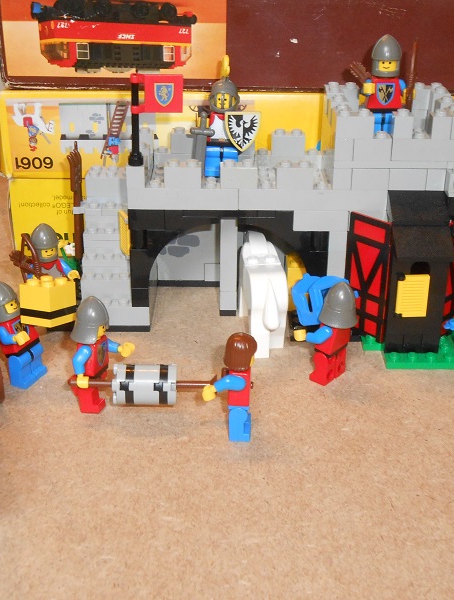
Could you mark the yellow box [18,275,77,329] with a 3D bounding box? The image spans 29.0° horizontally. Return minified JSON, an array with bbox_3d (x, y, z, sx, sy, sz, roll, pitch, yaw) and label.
[{"bbox_3d":[-0.074,0.000,0.364,0.016,0.018,0.016,7,13,30],"label":"yellow box"}]

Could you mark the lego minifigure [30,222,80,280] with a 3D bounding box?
[{"bbox_3d":[-0.084,-0.014,0.416,0.023,0.046,0.017,-16,31,-29],"label":"lego minifigure"}]

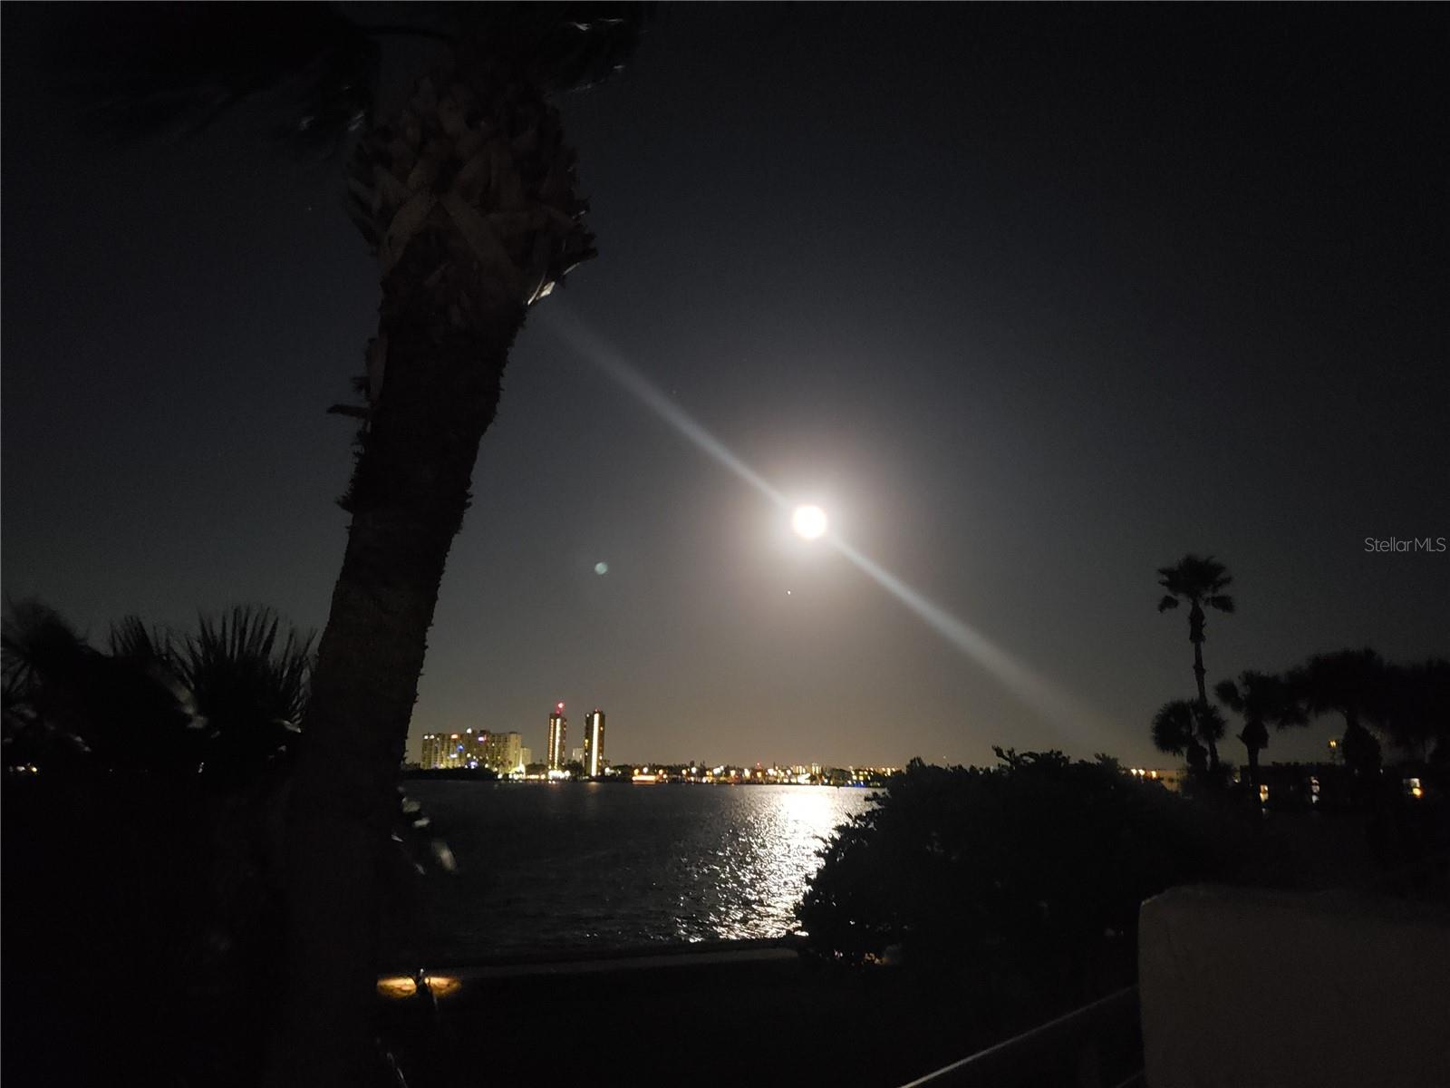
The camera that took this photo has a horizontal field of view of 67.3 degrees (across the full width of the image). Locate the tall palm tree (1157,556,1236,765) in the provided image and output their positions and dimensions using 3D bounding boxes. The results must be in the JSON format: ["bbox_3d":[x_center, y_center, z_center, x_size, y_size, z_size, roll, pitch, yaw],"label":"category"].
[{"bbox_3d":[18.318,5.780,41.781,3.000,11.060,3.000,-4,-13,23],"label":"tall palm tree"}]

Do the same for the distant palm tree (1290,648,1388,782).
[{"bbox_3d":[18.478,6.239,32.477,3.200,6.250,3.200,-6,-14,29],"label":"distant palm tree"}]

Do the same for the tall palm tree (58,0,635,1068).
[{"bbox_3d":[-1.438,-0.151,4.631,3.100,6.400,3.100,1,-12,0],"label":"tall palm tree"}]

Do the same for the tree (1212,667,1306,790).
[{"bbox_3d":[18.001,7.208,36.358,3.100,5.980,3.100,-5,-13,25],"label":"tree"}]

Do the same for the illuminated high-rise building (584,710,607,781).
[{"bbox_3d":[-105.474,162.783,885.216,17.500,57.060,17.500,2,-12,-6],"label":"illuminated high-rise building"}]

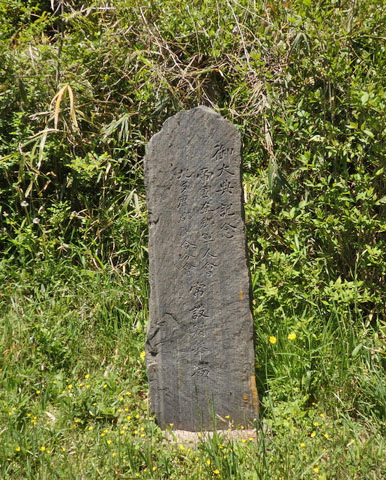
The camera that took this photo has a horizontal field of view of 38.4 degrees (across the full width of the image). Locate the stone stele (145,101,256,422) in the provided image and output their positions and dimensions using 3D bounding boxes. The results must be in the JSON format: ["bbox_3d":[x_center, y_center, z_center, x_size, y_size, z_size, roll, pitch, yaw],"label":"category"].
[{"bbox_3d":[0.041,0.138,2.400,0.455,1.380,0.120,-1,6,2],"label":"stone stele"}]

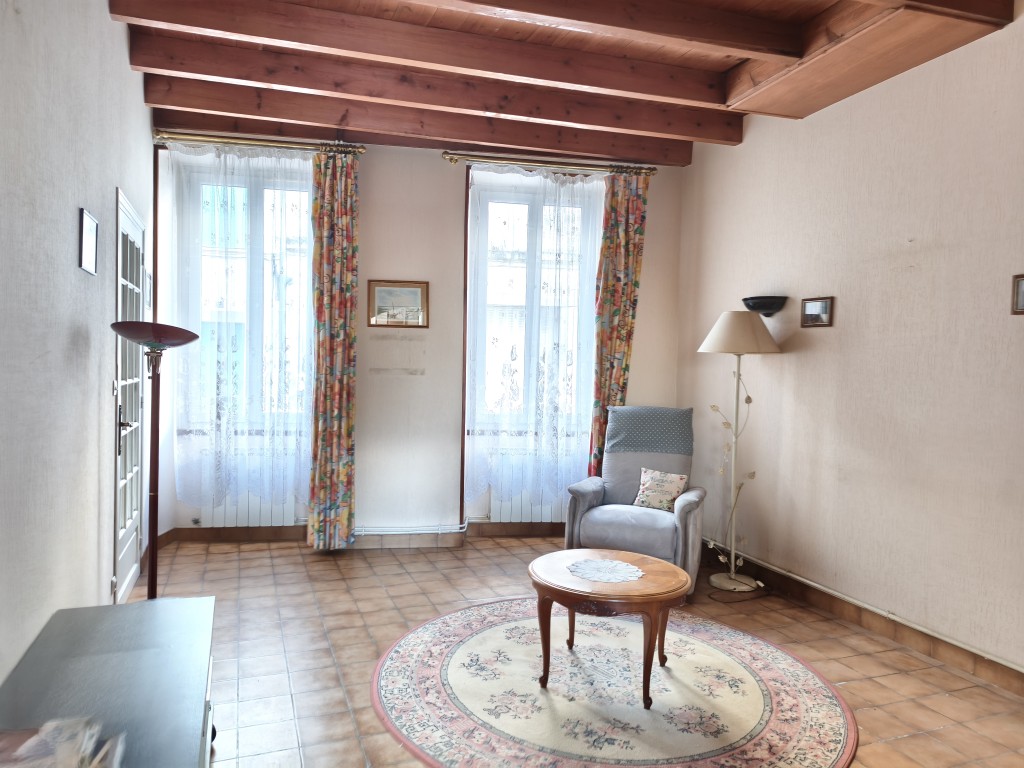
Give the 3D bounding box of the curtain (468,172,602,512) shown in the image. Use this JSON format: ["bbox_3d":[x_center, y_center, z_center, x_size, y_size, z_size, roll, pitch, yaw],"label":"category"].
[{"bbox_3d":[0.205,-0.280,5.273,1.150,2.732,0.200,1,2,-12],"label":"curtain"}]

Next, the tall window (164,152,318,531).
[{"bbox_3d":[-1.909,-0.349,4.789,0.992,2.587,0.102,1,1,-9],"label":"tall window"}]

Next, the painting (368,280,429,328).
[{"bbox_3d":[-0.817,-0.573,4.913,0.431,0.333,0.025,1,2,-12],"label":"painting"}]

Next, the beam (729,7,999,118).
[{"bbox_3d":[1.757,-1.733,3.584,0.546,0.191,1.224,1,1,-20],"label":"beam"}]

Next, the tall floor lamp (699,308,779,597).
[{"bbox_3d":[1.440,0.420,4.348,0.519,1.745,0.519,1,2,-22],"label":"tall floor lamp"}]

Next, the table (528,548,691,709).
[{"bbox_3d":[0.419,1.071,3.048,0.695,0.485,0.599,2,3,21],"label":"table"}]

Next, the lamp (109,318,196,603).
[{"bbox_3d":[-1.560,0.493,2.953,0.375,1.528,0.375,1,2,-22],"label":"lamp"}]

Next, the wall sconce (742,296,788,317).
[{"bbox_3d":[1.604,-0.484,4.413,0.161,0.137,0.333,1,2,-22],"label":"wall sconce"}]

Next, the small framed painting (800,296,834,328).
[{"bbox_3d":[1.816,-0.423,4.064,0.020,0.168,0.239,1,2,-22],"label":"small framed painting"}]

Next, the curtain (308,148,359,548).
[{"bbox_3d":[-1.240,-0.211,4.732,0.320,2.763,0.150,1,2,-12],"label":"curtain"}]

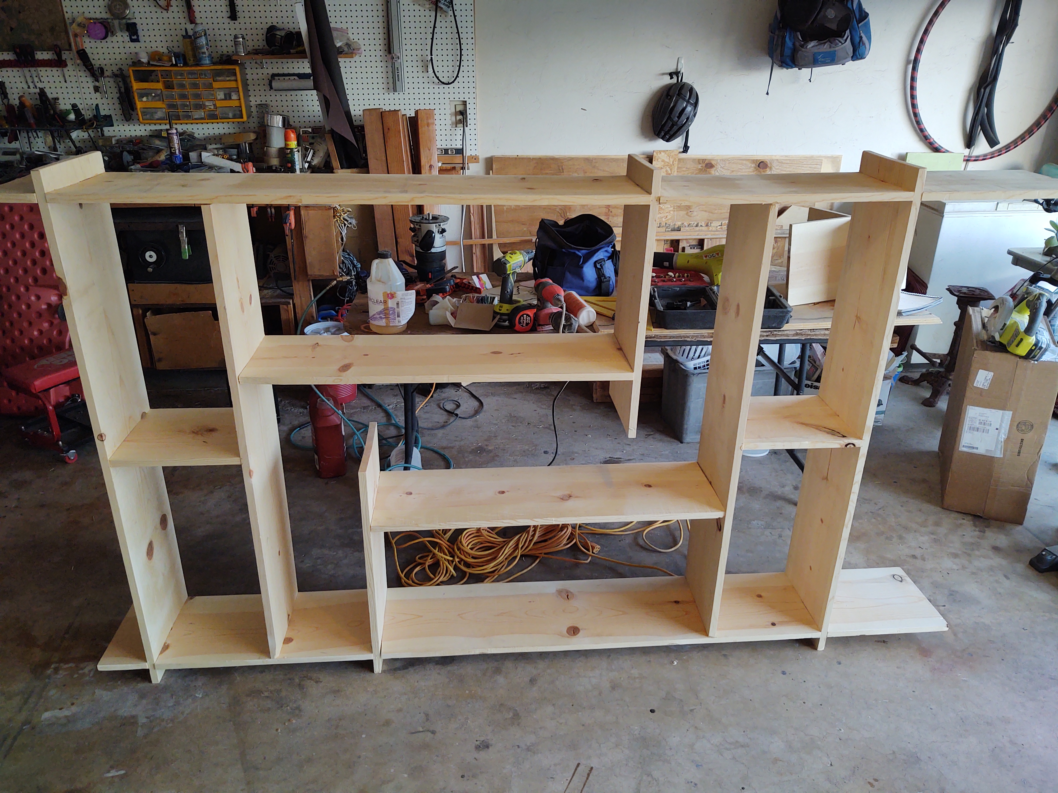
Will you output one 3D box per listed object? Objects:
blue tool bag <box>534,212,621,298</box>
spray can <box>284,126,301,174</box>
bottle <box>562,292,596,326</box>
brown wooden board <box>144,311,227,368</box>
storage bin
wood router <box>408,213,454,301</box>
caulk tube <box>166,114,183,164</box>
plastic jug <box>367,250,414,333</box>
[{"bbox_3d":[0.175,-0.539,3.052,0.200,0.265,0.270,-22,33,-40],"label":"blue tool bag"},{"bbox_3d":[-1.152,-1.193,4.030,0.065,0.235,0.065,1,25,0],"label":"spray can"},{"bbox_3d":[0.154,-0.311,2.748,0.062,0.062,0.210,-7,33,-17],"label":"bottle"},{"bbox_3d":[-1.685,-0.281,4.149,0.435,0.295,0.018,-1,25,-4],"label":"brown wooden board"},{"bbox_3d":[0.868,-0.020,3.717,0.485,0.345,0.340,-4,25,-10],"label":"storage bin"},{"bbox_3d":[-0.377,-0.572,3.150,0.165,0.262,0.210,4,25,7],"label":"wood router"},{"bbox_3d":[-1.630,-1.178,3.800,0.050,0.265,0.050,-1,25,1],"label":"caulk tube"},{"bbox_3d":[-0.452,-0.344,2.653,0.127,0.257,0.124,7,25,14],"label":"plastic jug"}]

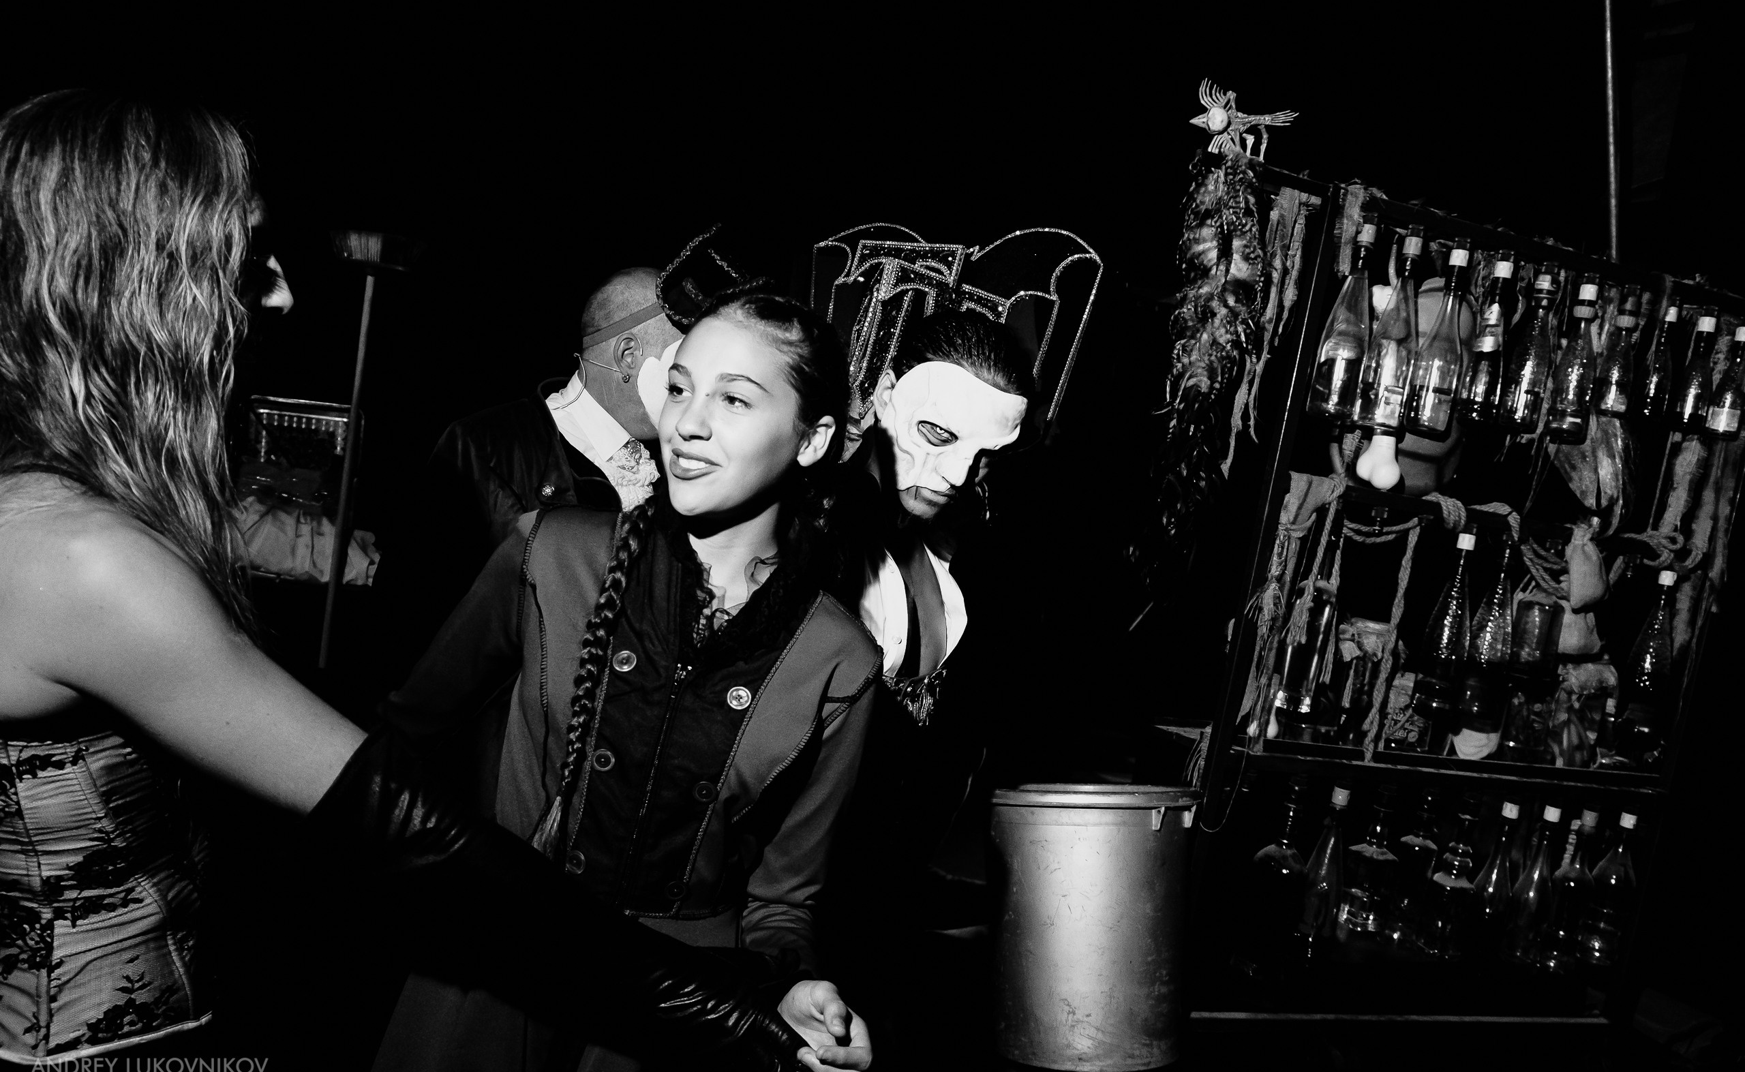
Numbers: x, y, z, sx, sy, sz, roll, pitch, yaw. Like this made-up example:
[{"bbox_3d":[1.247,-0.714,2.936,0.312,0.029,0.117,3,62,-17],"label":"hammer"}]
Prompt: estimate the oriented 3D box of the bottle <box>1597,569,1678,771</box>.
[{"bbox_3d":[1.391,0.224,2.348,0.078,0.325,0.078,8,6,-19],"label":"bottle"}]

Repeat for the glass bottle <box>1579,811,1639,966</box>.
[{"bbox_3d":[1.354,0.639,2.385,0.065,0.303,0.065,7,6,-20],"label":"glass bottle"}]

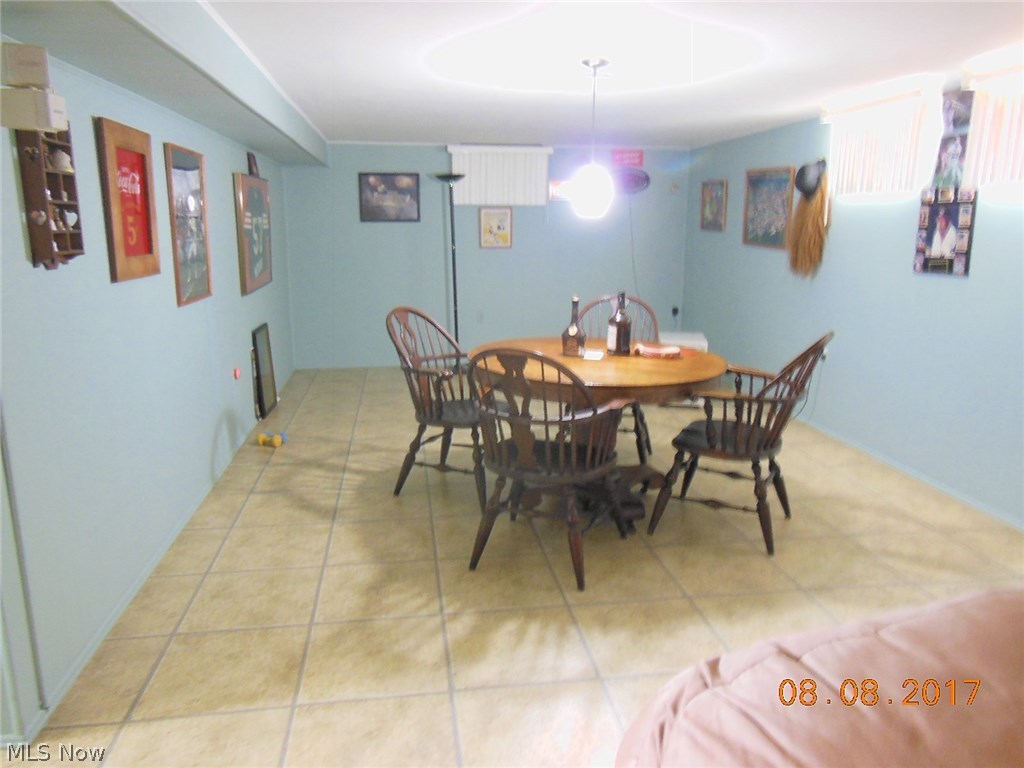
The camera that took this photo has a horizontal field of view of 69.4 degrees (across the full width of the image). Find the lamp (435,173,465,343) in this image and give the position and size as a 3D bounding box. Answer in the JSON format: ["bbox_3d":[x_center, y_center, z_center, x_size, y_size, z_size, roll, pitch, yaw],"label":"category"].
[{"bbox_3d":[-0.568,-1.043,7.090,0.275,1.840,0.275,-2,12,-9],"label":"lamp"}]

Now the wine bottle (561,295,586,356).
[{"bbox_3d":[0.314,-0.295,3.716,0.112,0.298,0.112,1,12,5],"label":"wine bottle"}]

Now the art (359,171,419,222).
[{"bbox_3d":[-1.118,-1.707,6.781,0.549,0.440,0.027,-2,13,-8],"label":"art"}]

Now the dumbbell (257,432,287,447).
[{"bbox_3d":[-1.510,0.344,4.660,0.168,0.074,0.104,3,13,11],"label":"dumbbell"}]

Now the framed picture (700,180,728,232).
[{"bbox_3d":[1.822,-1.610,6.678,0.030,0.440,0.485,-2,13,-8],"label":"framed picture"}]

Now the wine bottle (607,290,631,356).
[{"bbox_3d":[0.540,-0.309,3.705,0.114,0.307,0.114,3,13,11],"label":"wine bottle"}]

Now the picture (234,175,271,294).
[{"bbox_3d":[-1.785,-1.046,5.155,0.045,0.760,1.000,-2,12,-9],"label":"picture"}]

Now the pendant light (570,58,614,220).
[{"bbox_3d":[0.365,-1.095,3.357,0.198,0.683,0.198,-2,13,-8],"label":"pendant light"}]

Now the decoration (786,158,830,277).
[{"bbox_3d":[1.984,-1.106,4.971,0.188,0.762,0.247,-2,13,-8],"label":"decoration"}]

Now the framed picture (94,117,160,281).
[{"bbox_3d":[-1.425,-0.676,2.759,0.034,0.544,0.460,-2,13,-8],"label":"framed picture"}]

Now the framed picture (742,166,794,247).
[{"bbox_3d":[2.036,-1.393,5.885,0.030,0.605,0.740,-2,12,-9],"label":"framed picture"}]

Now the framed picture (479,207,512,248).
[{"bbox_3d":[-0.156,-1.522,7.215,0.320,0.385,0.025,-2,12,-9],"label":"framed picture"}]

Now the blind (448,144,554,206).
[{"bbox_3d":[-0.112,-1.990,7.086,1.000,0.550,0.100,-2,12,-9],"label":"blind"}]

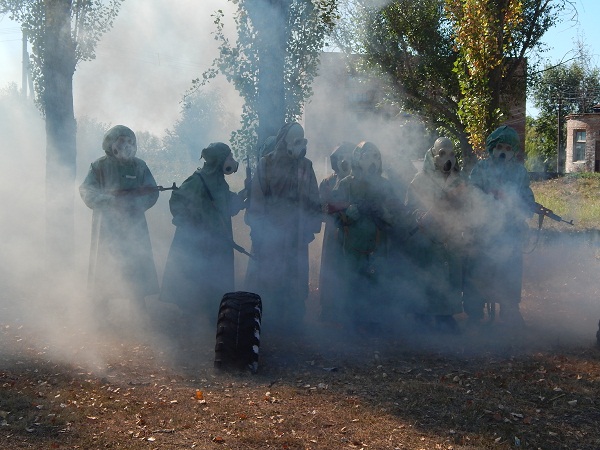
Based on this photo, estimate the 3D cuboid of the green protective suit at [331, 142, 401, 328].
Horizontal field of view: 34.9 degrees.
[{"bbox_3d":[0.599,0.095,8.650,0.650,1.700,0.460,0,4,-5],"label":"green protective suit"}]

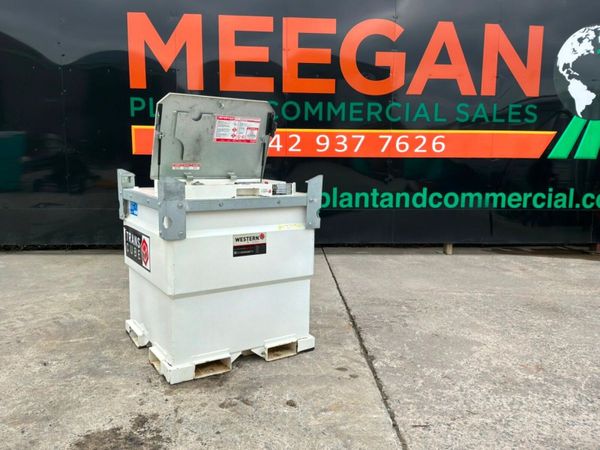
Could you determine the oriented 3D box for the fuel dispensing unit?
[{"bbox_3d":[-0.636,-0.013,3.687,1.153,1.847,1.147,-4,9,-34],"label":"fuel dispensing unit"}]

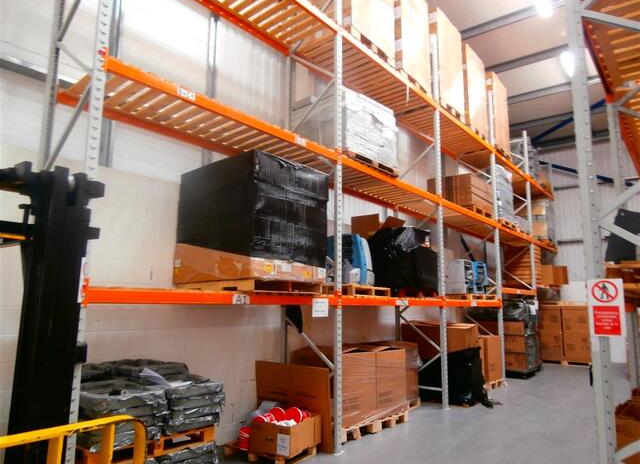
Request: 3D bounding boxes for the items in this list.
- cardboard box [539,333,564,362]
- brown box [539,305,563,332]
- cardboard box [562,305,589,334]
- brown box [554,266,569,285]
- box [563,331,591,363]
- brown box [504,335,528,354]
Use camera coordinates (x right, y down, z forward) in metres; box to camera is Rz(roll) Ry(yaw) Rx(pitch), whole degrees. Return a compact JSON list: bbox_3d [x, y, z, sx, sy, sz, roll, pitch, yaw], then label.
[{"bbox_3d":[6.639,3.221,12.604,0.571,0.739,0.552,-7,-12,39],"label":"cardboard box"},{"bbox_3d":[6.511,2.459,12.541,0.600,0.720,0.550,-6,-11,39],"label":"brown box"},{"bbox_3d":[7.146,2.426,12.311,0.630,0.729,0.552,-7,-12,39],"label":"cardboard box"},{"bbox_3d":[7.290,1.331,13.429,0.360,0.510,0.420,-6,-11,39],"label":"brown box"},{"bbox_3d":[7.119,3.158,12.209,0.640,0.749,0.552,-7,-12,39],"label":"box"},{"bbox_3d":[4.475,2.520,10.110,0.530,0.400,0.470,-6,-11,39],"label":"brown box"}]

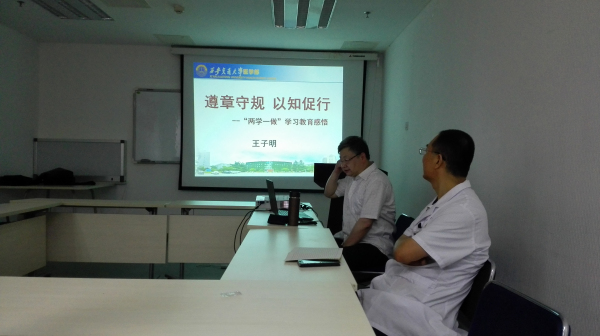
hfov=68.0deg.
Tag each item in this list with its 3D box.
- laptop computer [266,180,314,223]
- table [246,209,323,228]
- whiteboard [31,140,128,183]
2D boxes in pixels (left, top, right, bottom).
[{"bbox_3d":[-0.083,0.235,3.321,0.285,0.272,0.355,1,1,-11],"label":"laptop computer"},{"bbox_3d":[-0.119,0.743,3.465,0.490,0.750,1.170,1,1,-1],"label":"table"},{"bbox_3d":[-2.701,-0.086,5.463,1.135,0.555,0.035,1,1,-2],"label":"whiteboard"}]

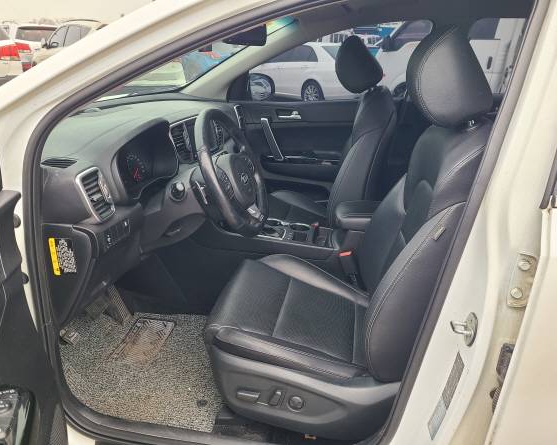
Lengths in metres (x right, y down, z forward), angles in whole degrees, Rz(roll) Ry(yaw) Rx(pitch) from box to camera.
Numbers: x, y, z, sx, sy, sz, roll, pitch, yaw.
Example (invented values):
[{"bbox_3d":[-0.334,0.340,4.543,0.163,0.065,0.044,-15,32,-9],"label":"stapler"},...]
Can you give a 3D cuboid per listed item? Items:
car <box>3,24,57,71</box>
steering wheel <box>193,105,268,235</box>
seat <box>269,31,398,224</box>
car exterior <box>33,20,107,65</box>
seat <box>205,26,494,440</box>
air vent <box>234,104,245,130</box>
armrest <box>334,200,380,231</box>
[{"bbox_3d":[-7.919,-5.307,14.041,1.860,1.690,4.600,-15,27,-35],"label":"car"},{"bbox_3d":[-0.147,-0.130,1.254,0.110,0.370,0.370,-18,16,18],"label":"steering wheel"},{"bbox_3d":[0.216,-0.272,1.940,0.620,1.005,0.520,6,22,10],"label":"seat"},{"bbox_3d":[-4.085,-3.725,10.331,1.870,1.730,4.650,-18,29,-39],"label":"car exterior"},{"bbox_3d":[0.218,0.018,1.220,0.720,1.025,0.520,6,22,10],"label":"seat"},{"bbox_3d":[-0.198,-0.521,2.199,0.050,0.130,0.080,-6,20,14],"label":"air vent"},{"bbox_3d":[0.339,-0.024,1.594,0.300,0.075,0.200,6,22,10],"label":"armrest"}]

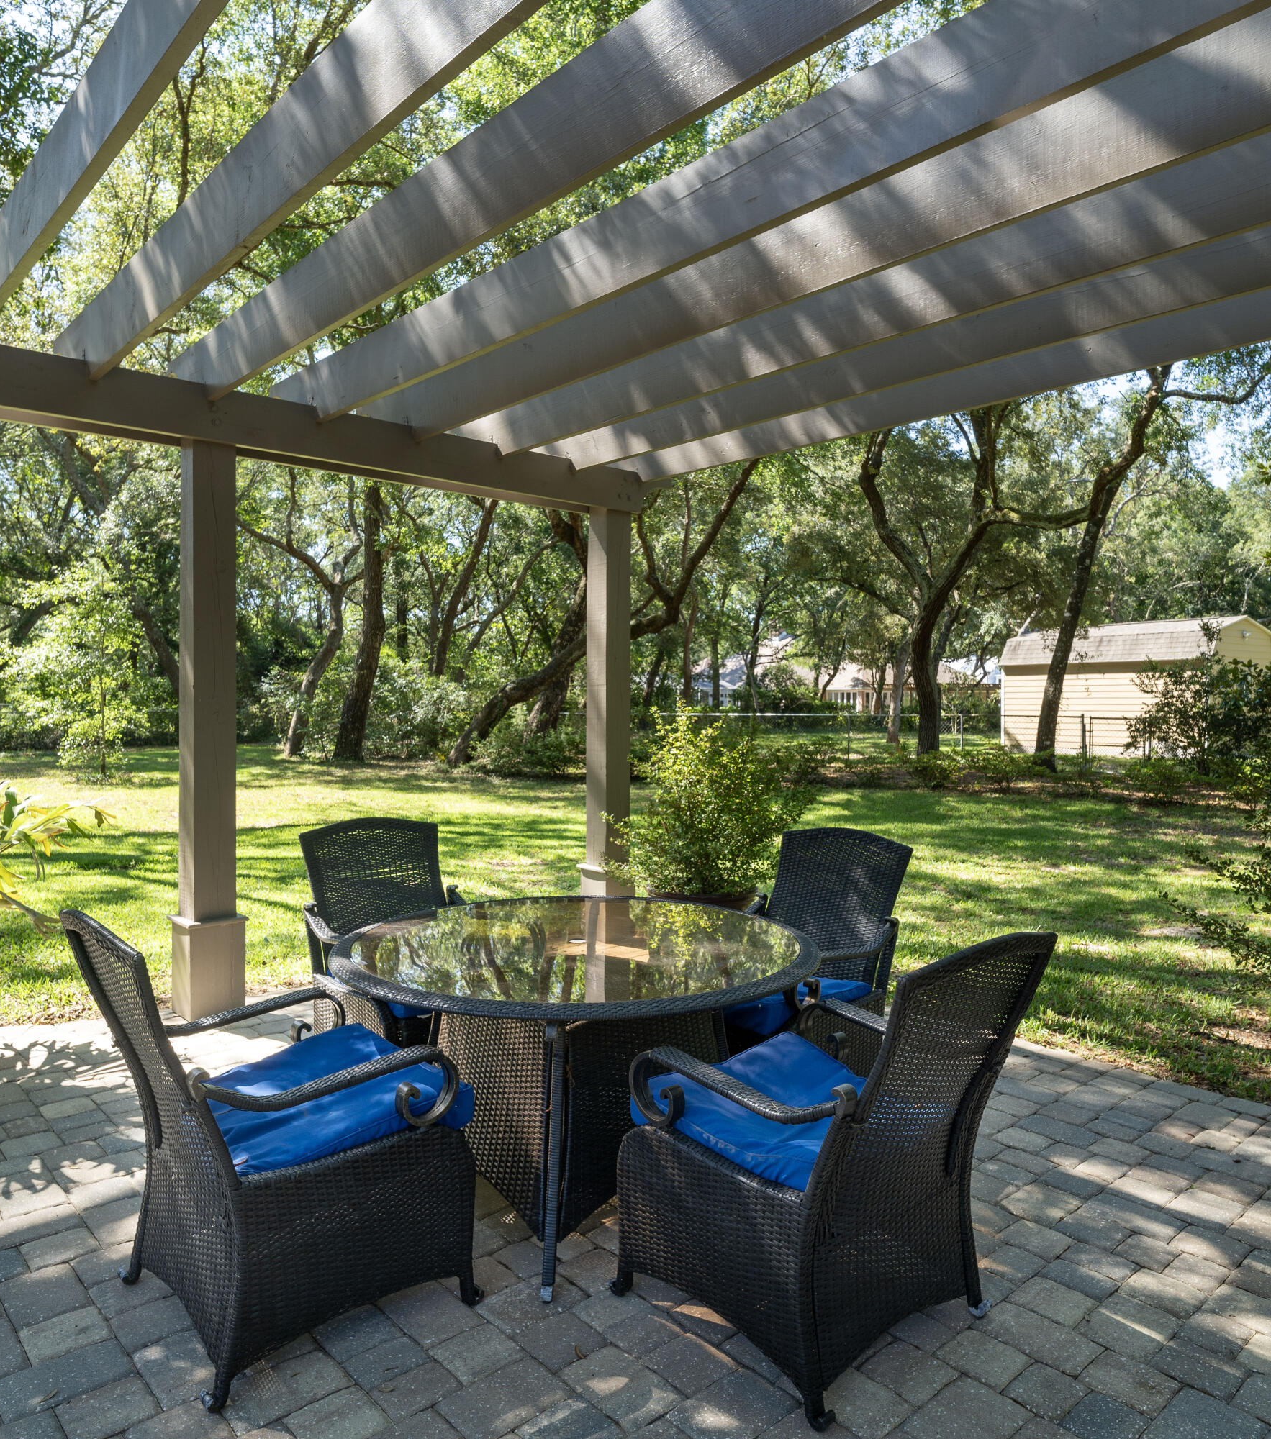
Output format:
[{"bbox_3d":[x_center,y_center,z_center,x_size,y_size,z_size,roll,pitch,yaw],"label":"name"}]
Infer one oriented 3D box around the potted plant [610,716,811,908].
[{"bbox_3d":[0.395,0.645,5.100,1.020,1.330,0.980,0,0,0],"label":"potted plant"}]

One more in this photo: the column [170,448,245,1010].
[{"bbox_3d":[-1.917,0.050,4.320,0.250,2.520,0.250,0,0,-43],"label":"column"}]

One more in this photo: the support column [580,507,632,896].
[{"bbox_3d":[-0.160,0.045,5.690,0.250,2.530,0.250,0,0,-43],"label":"support column"}]

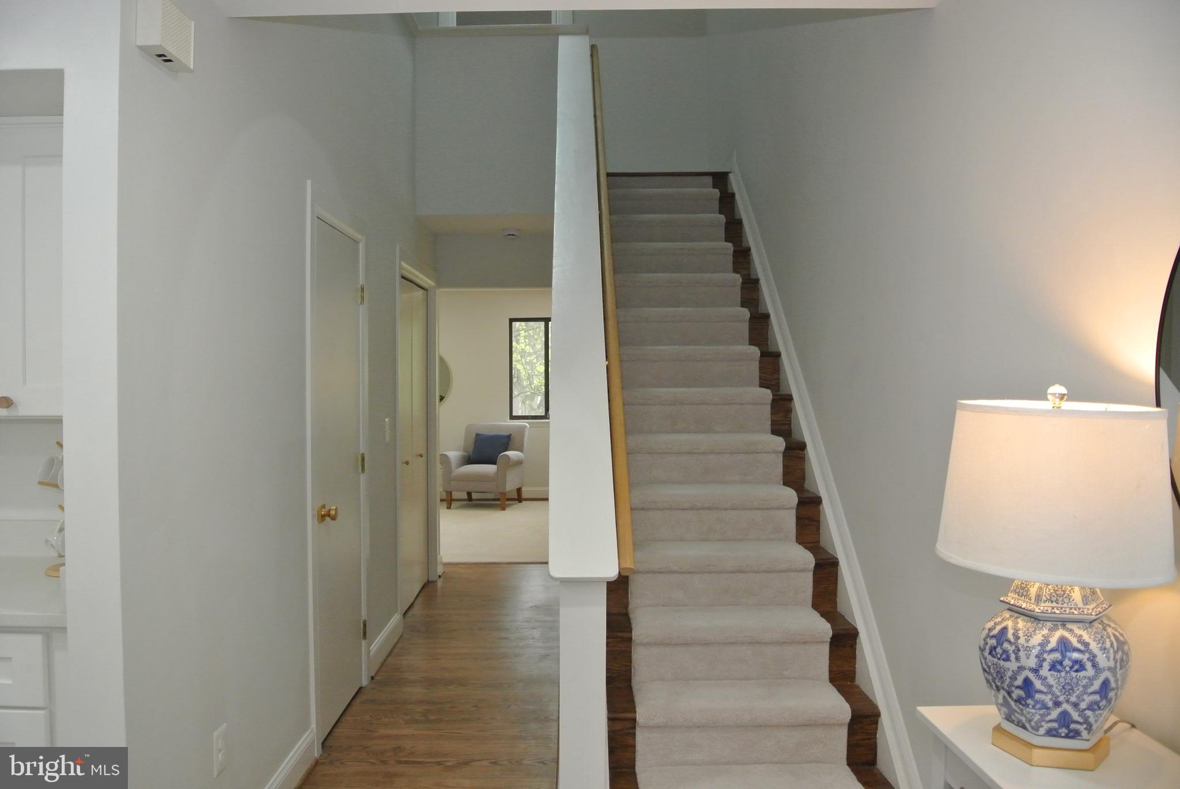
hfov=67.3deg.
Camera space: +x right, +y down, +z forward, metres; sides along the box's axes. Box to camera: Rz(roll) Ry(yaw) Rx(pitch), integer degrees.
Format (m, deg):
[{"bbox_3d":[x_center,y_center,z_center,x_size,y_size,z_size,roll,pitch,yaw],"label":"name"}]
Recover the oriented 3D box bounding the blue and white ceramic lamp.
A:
[{"bbox_3d":[0.722,0.272,1.373,0.342,0.580,0.342,0,1,-1],"label":"blue and white ceramic lamp"}]

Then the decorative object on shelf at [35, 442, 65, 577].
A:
[{"bbox_3d":[-1.321,0.293,2.290,0.200,0.345,0.200,0,1,-1],"label":"decorative object on shelf"}]

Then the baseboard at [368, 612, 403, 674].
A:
[{"bbox_3d":[-1.043,1.268,4.542,0.020,0.130,0.770,0,1,-1],"label":"baseboard"}]

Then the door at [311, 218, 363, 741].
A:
[{"bbox_3d":[-1.052,0.332,3.677,0.042,2.030,0.640,0,1,-1],"label":"door"}]

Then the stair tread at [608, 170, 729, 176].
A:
[{"bbox_3d":[0.434,-1.352,5.556,0.840,0.035,0.250,0,1,-1],"label":"stair tread"}]

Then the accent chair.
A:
[{"bbox_3d":[-1.116,0.751,9.512,0.780,0.890,0.800,0,1,11],"label":"accent chair"}]

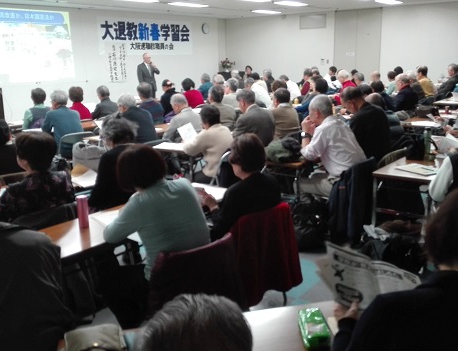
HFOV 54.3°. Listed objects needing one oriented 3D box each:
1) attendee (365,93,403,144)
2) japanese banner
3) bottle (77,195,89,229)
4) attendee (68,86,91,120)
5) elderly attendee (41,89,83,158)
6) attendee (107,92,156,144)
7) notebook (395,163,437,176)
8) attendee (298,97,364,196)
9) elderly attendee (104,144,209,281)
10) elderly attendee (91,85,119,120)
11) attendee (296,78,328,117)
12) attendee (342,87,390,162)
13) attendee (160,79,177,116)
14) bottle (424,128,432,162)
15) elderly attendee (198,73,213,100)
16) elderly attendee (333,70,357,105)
[{"bbox_3d":[1.628,-0.288,4.895,0.800,1.199,0.500,12,20,38],"label":"attendee"},{"bbox_3d":[-2.015,-3.510,11.374,0.020,0.840,2.930,12,20,41],"label":"japanese banner"},{"bbox_3d":[-0.808,0.203,2.480,0.067,0.190,0.067,-1,15,0],"label":"bottle"},{"bbox_3d":[-2.078,-0.607,6.149,0.480,1.212,0.780,-13,19,-36],"label":"attendee"},{"bbox_3d":[-1.883,-0.337,5.069,0.520,1.244,0.800,-14,20,-40],"label":"elderly attendee"},{"bbox_3d":[-1.080,-0.265,4.793,0.800,1.219,0.520,14,21,43],"label":"attendee"},{"bbox_3d":[1.478,-0.046,3.454,0.230,0.020,0.280,-11,18,-35],"label":"notebook"},{"bbox_3d":[0.834,-0.041,3.917,0.850,1.259,0.500,11,19,36],"label":"attendee"},{"bbox_3d":[-0.352,0.395,2.571,0.500,1.160,0.800,-14,20,-40],"label":"elderly attendee"},{"bbox_3d":[-1.950,-0.799,6.991,0.480,1.195,0.780,-14,20,-40],"label":"elderly attendee"},{"bbox_3d":[1.319,-0.847,6.916,0.800,1.228,0.480,11,19,36],"label":"attendee"},{"bbox_3d":[1.230,-0.211,4.334,0.850,1.271,0.520,11,19,38],"label":"attendee"},{"bbox_3d":[-1.039,-0.927,7.228,0.780,1.231,0.500,14,21,43],"label":"attendee"},{"bbox_3d":[1.666,-0.260,3.750,0.064,0.270,0.064,-1,15,0],"label":"bottle"},{"bbox_3d":[-0.596,-1.632,9.945,0.700,1.250,0.460,12,20,41],"label":"elderly attendee"},{"bbox_3d":[1.861,-1.093,7.501,0.800,1.306,0.500,11,19,38],"label":"elderly attendee"}]

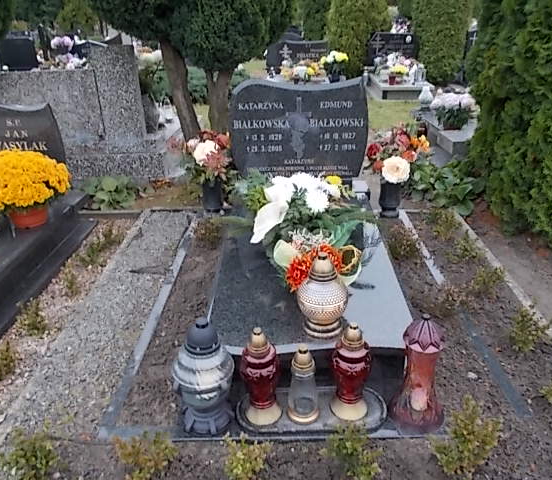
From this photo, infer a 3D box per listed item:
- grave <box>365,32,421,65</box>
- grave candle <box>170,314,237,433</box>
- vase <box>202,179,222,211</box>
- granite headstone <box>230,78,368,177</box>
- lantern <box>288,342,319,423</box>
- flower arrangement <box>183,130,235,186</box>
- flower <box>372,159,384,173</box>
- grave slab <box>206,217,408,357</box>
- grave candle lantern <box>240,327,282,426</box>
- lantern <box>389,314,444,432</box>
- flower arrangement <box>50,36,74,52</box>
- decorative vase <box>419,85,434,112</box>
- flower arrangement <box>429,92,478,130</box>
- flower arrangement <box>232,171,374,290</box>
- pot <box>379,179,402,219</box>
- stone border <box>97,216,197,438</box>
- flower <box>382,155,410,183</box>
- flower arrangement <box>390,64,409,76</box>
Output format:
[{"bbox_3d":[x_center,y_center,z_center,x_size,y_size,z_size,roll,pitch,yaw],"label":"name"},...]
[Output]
[{"bbox_3d":[2.171,-3.531,8.956,0.950,0.720,0.140,0,26,0],"label":"grave"},{"bbox_3d":[-0.232,0.434,1.550,0.205,0.430,0.205,0,26,0],"label":"grave candle"},{"bbox_3d":[-0.424,-0.312,3.171,0.134,0.195,0.134,0,25,0],"label":"vase"},{"bbox_3d":[0.129,-0.634,2.752,0.802,0.584,0.100,0,25,0],"label":"granite headstone"},{"bbox_3d":[0.091,0.474,1.582,0.112,0.290,0.112,0,26,0],"label":"lantern"},{"bbox_3d":[-0.461,-0.557,3.285,0.360,0.360,0.340,0,26,0],"label":"flower arrangement"},{"bbox_3d":[0.687,-0.500,3.224,0.085,0.085,0.080,0,26,0],"label":"flower"},{"bbox_3d":[0.125,0.133,2.143,0.752,0.070,1.163,0,29,0],"label":"grave slab"},{"bbox_3d":[-0.046,0.403,1.473,0.119,0.320,0.119,-2,25,1],"label":"grave candle lantern"},{"bbox_3d":[0.467,0.432,1.554,0.190,0.430,0.190,0,26,0],"label":"lantern"},{"bbox_3d":[-2.722,-2.493,6.129,0.306,0.204,0.230,0,25,0],"label":"flower arrangement"},{"bbox_3d":[1.595,-1.505,5.094,0.159,0.276,0.159,0,25,0],"label":"decorative vase"},{"bbox_3d":[1.583,-1.144,4.312,0.377,0.323,0.359,0,25,0],"label":"flower arrangement"},{"bbox_3d":[0.129,-0.054,2.251,0.620,0.360,0.550,0,26,0],"label":"flower arrangement"},{"bbox_3d":[0.803,-0.303,3.315,0.160,0.260,0.160,0,26,0],"label":"pot"},{"bbox_3d":[-0.514,0.236,2.267,0.065,0.060,1.770,0,25,0],"label":"stone border"},{"bbox_3d":[0.725,-0.418,2.892,0.168,0.163,0.110,0,25,0],"label":"flower"},{"bbox_3d":[1.951,-2.670,7.595,0.300,0.210,0.280,0,26,0],"label":"flower arrangement"}]

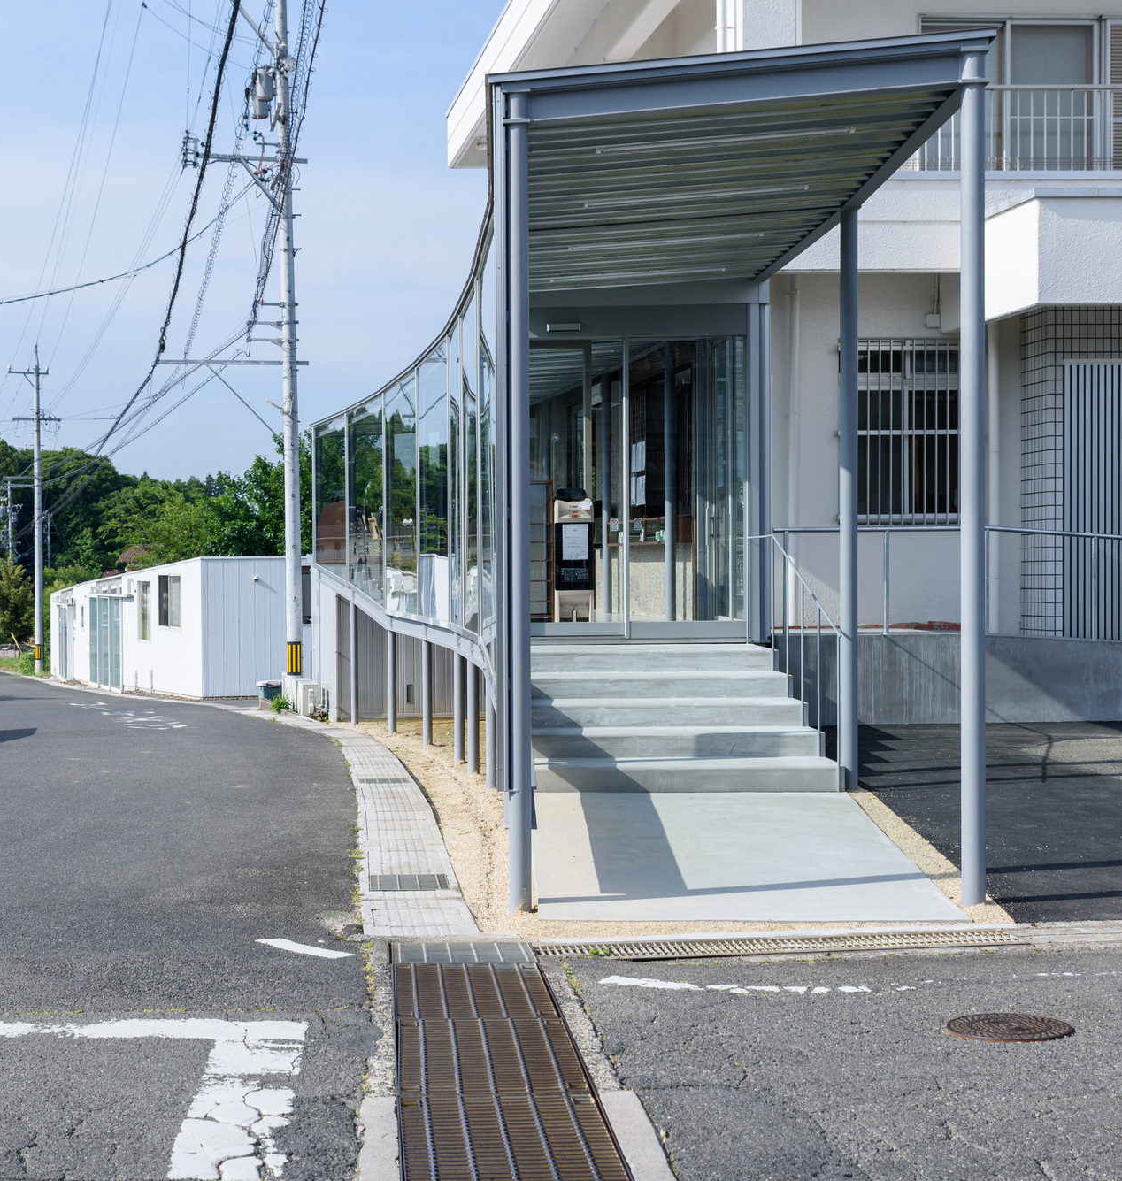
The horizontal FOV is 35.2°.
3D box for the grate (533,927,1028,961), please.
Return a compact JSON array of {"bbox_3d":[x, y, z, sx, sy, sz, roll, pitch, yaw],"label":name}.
[{"bbox_3d":[0.916,1.497,7.450,2.060,0.040,0.350,-1,-1,-3],"label":"grate"}]

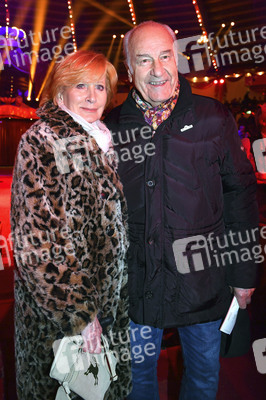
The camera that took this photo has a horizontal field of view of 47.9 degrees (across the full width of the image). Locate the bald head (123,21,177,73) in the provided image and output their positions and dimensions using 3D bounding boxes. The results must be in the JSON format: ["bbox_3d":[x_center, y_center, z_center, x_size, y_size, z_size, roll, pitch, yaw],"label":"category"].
[{"bbox_3d":[0.058,-0.470,0.972,0.168,0.205,0.208,-9,18,-4],"label":"bald head"}]

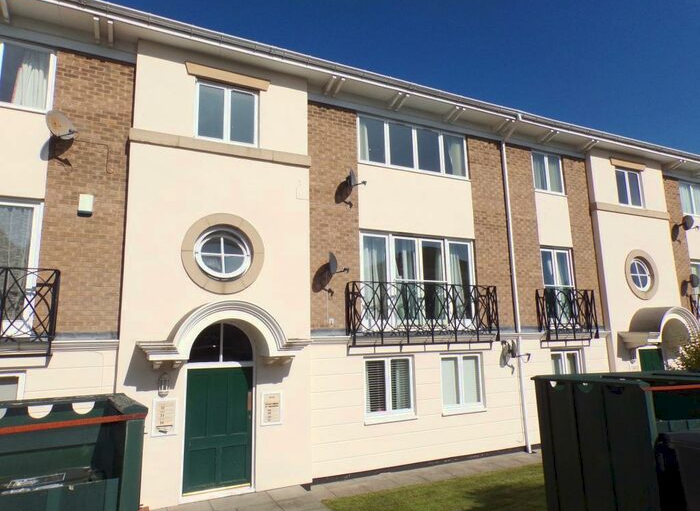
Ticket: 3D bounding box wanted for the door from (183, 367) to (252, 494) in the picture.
[{"bbox_3d":[-2.154,2.839,8.020,1.094,1.908,0.071,4,-11,-26],"label":"door"}]

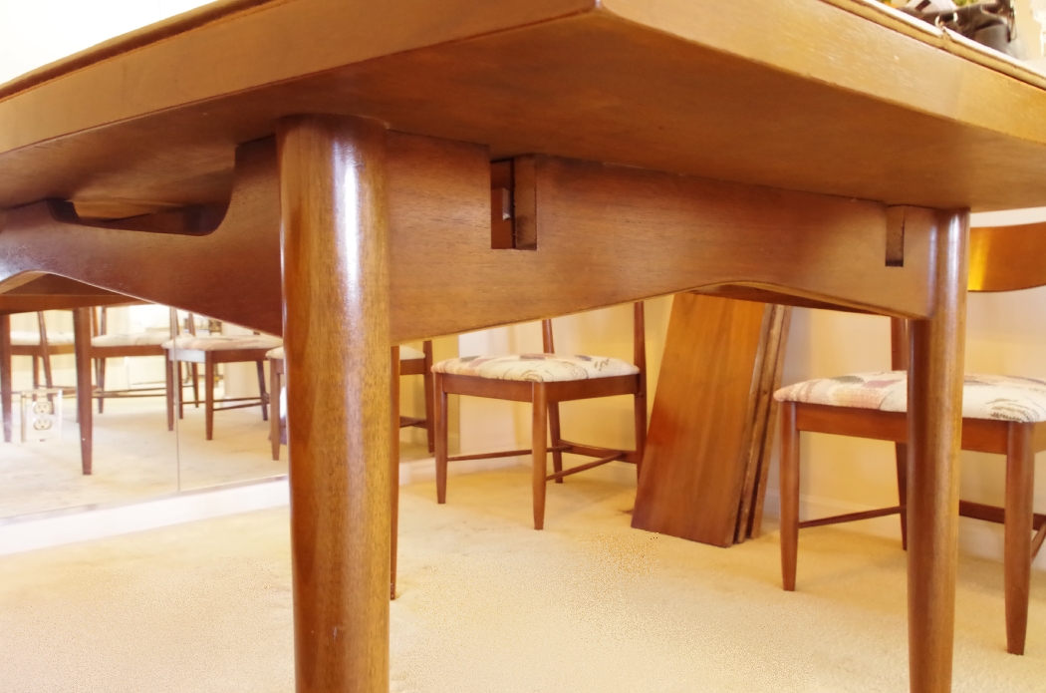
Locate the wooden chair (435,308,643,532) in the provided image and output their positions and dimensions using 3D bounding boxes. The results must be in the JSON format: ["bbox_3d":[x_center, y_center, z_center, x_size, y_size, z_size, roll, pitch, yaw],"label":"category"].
[{"bbox_3d":[0.078,0.095,2.561,0.565,0.830,0.480,-1,3,-45],"label":"wooden chair"}]

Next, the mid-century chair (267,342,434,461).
[{"bbox_3d":[-0.709,0.063,3.345,0.480,0.830,0.565,2,3,45],"label":"mid-century chair"}]

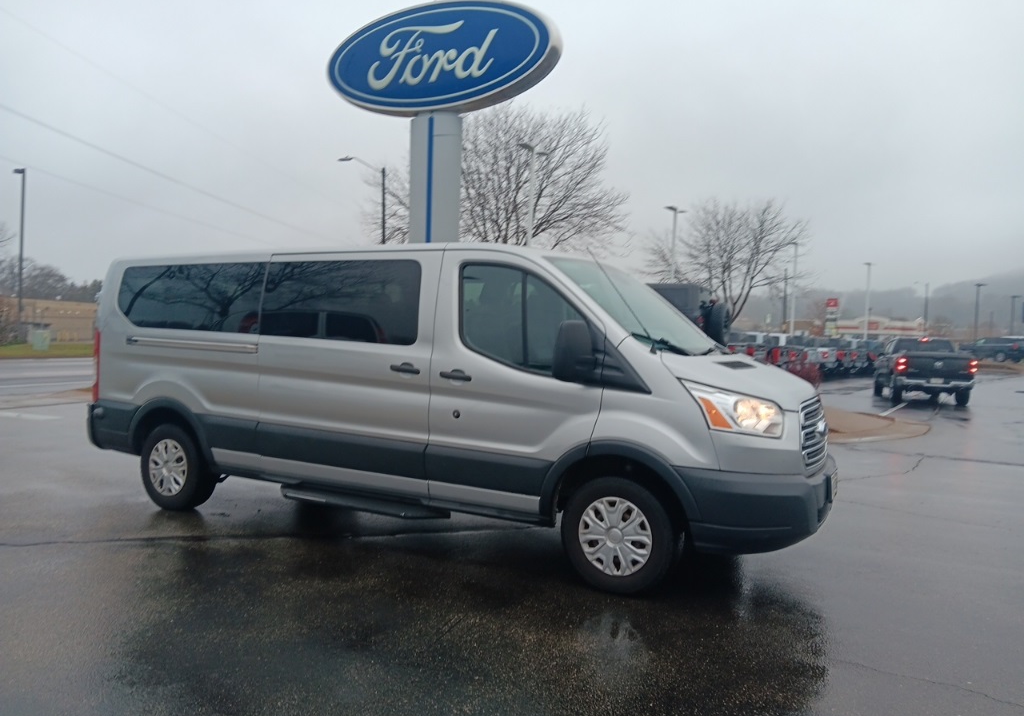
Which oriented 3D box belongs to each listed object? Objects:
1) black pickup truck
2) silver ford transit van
[{"bbox_3d":[12.656,0.356,23.938,2.060,1.949,5.853,2,1,18],"label":"black pickup truck"},{"bbox_3d":[-0.640,0.226,6.140,5.970,2.110,2.120,3,1,27],"label":"silver ford transit van"}]

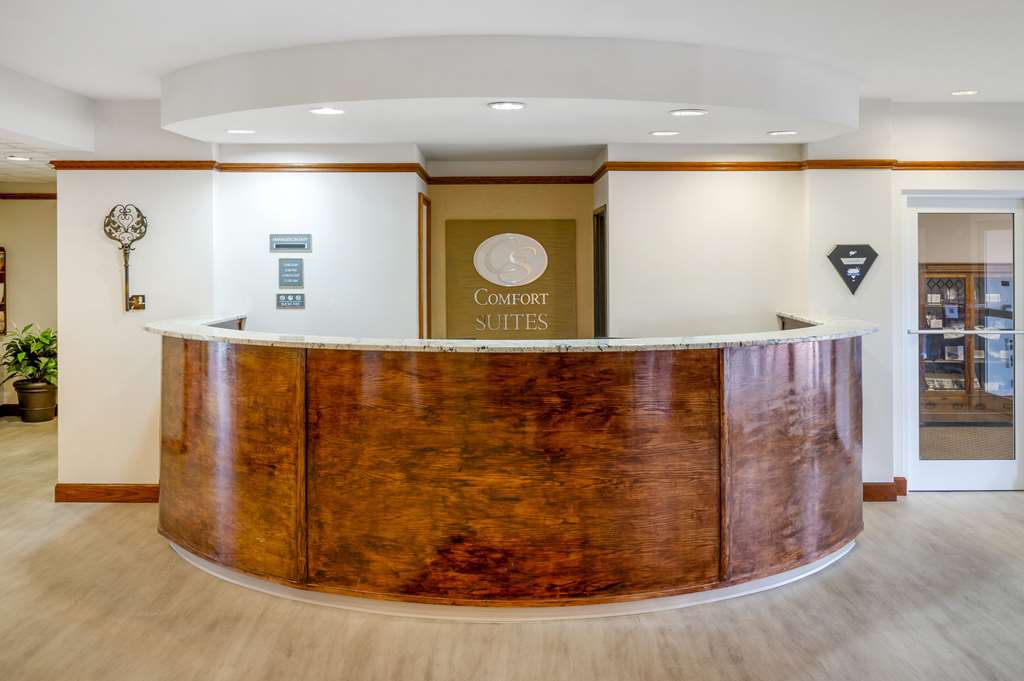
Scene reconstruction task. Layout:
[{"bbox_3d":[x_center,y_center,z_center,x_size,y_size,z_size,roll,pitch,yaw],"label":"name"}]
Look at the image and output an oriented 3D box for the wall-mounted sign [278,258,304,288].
[{"bbox_3d":[-1.432,-0.432,4.985,0.164,0.197,0.015,0,3,0],"label":"wall-mounted sign"}]

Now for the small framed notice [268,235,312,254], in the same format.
[{"bbox_3d":[-1.432,-0.628,4.985,0.275,0.120,0.017,0,3,0],"label":"small framed notice"}]

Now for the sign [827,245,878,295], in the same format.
[{"bbox_3d":[2.176,-0.449,4.890,0.325,0.322,0.020,0,3,0],"label":"sign"}]

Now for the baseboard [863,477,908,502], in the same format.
[{"bbox_3d":[2.419,0.968,4.970,0.350,0.130,0.130,0,3,0],"label":"baseboard"}]

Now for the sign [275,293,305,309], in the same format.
[{"bbox_3d":[-1.436,-0.253,4.985,0.186,0.100,0.015,0,3,0],"label":"sign"}]

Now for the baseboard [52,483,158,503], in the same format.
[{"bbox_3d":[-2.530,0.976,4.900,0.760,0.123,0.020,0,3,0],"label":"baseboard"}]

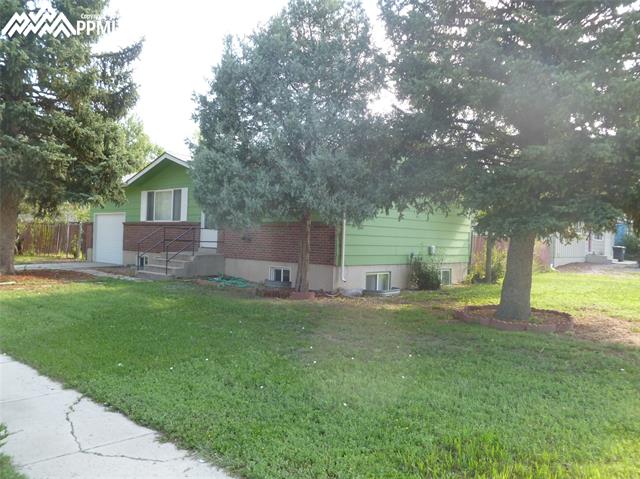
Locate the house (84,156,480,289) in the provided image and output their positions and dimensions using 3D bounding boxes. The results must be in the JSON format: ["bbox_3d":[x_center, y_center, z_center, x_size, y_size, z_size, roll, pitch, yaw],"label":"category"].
[{"bbox_3d":[-2.627,-0.976,21.371,16.102,4.559,8.197,2,0,43],"label":"house"}]

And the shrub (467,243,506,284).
[{"bbox_3d":[6.180,0.891,19.200,1.450,1.500,1.400,2,0,0],"label":"shrub"}]

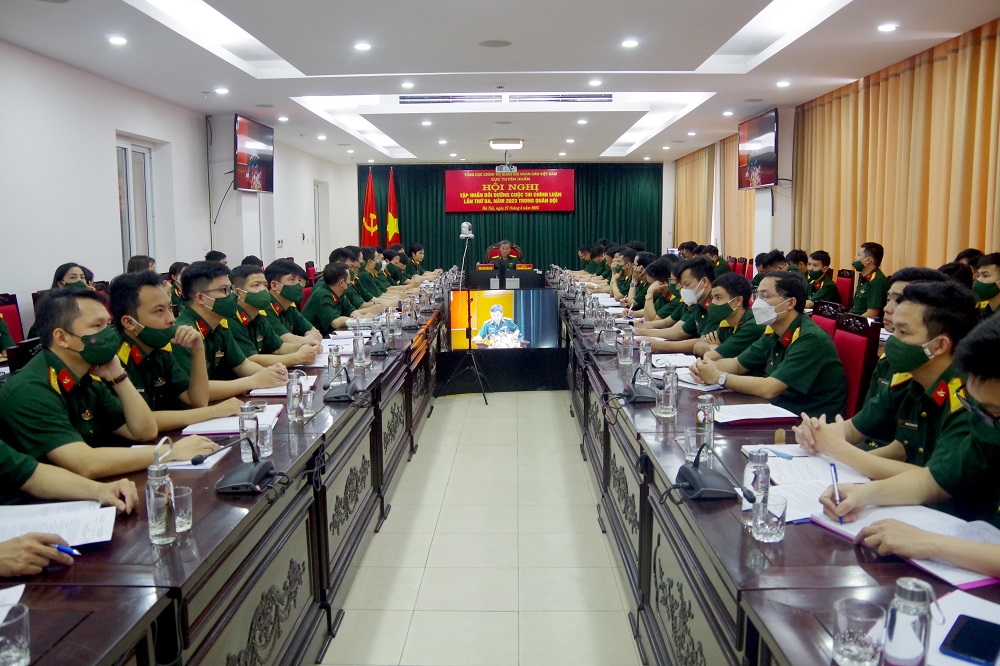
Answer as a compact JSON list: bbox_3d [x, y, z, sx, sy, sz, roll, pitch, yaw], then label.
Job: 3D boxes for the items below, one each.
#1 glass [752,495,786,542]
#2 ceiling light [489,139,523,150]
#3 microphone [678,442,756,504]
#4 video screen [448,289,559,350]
[{"bbox_3d":[0.647,0.451,1.802,0.084,0.090,0.084,0,8,1],"label":"glass"},{"bbox_3d":[0.086,-2.723,10.800,0.490,0.100,0.450,0,8,1],"label":"ceiling light"},{"bbox_3d":[0.588,0.368,2.020,0.190,0.157,0.200,2,9,19],"label":"microphone"},{"bbox_3d":[0.037,-0.119,6.853,1.000,0.575,0.060,-1,8,-3],"label":"video screen"}]

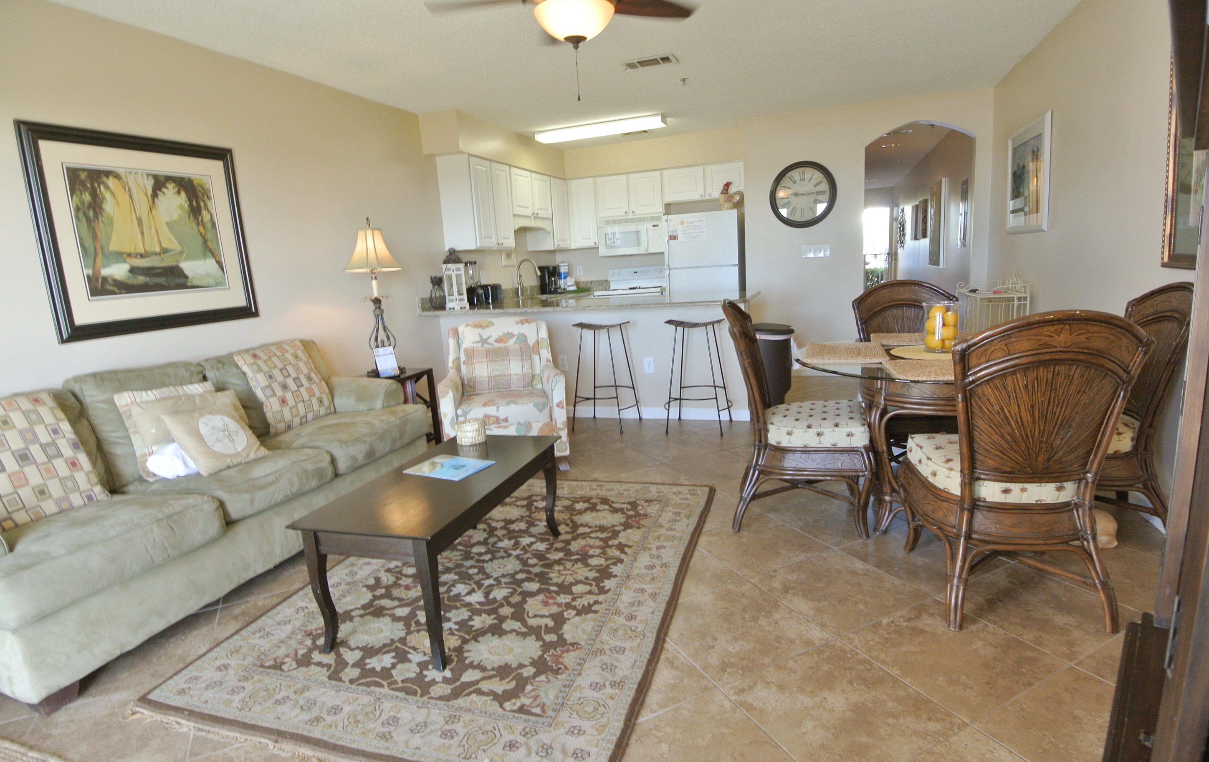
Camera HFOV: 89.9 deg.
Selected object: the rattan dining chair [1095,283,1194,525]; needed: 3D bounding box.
[{"bbox_3d":[1.959,0.114,2.494,0.610,1.015,0.530,0,12,19],"label":"rattan dining chair"}]

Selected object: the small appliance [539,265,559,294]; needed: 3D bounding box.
[{"bbox_3d":[-0.621,-1.164,6.944,0.242,0.315,0.181,4,13,37],"label":"small appliance"}]

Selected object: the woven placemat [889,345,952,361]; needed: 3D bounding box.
[{"bbox_3d":[1.446,-0.126,2.583,0.410,0.010,0.410,0,12,20],"label":"woven placemat"}]

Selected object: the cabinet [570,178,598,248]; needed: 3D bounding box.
[{"bbox_3d":[-0.185,-1.901,6.954,0.335,0.760,0.325,0,12,20],"label":"cabinet"}]

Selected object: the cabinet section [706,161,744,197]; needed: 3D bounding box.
[{"bbox_3d":[1.283,-2.084,6.333,0.375,0.347,0.320,1,12,20],"label":"cabinet section"}]

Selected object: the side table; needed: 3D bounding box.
[{"bbox_3d":[-1.555,0.241,4.384,0.448,0.569,0.544,0,11,20],"label":"side table"}]

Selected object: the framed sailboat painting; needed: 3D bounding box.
[{"bbox_3d":[-2.257,-0.732,3.042,0.042,0.932,1.010,0,11,20],"label":"framed sailboat painting"}]

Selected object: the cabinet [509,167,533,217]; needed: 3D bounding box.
[{"bbox_3d":[-0.974,-1.873,6.095,0.351,0.454,0.448,0,11,20],"label":"cabinet"}]

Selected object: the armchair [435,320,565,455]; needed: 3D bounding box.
[{"bbox_3d":[-0.623,0.056,3.957,0.750,0.900,0.800,-4,11,-2],"label":"armchair"}]

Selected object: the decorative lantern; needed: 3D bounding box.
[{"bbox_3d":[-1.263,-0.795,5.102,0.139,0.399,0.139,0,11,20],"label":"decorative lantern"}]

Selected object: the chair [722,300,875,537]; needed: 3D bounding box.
[{"bbox_3d":[0.873,0.131,2.770,0.610,1.015,0.530,0,12,18],"label":"chair"}]

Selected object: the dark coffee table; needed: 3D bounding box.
[{"bbox_3d":[-0.578,0.584,2.365,0.525,0.466,1.045,0,12,19],"label":"dark coffee table"}]

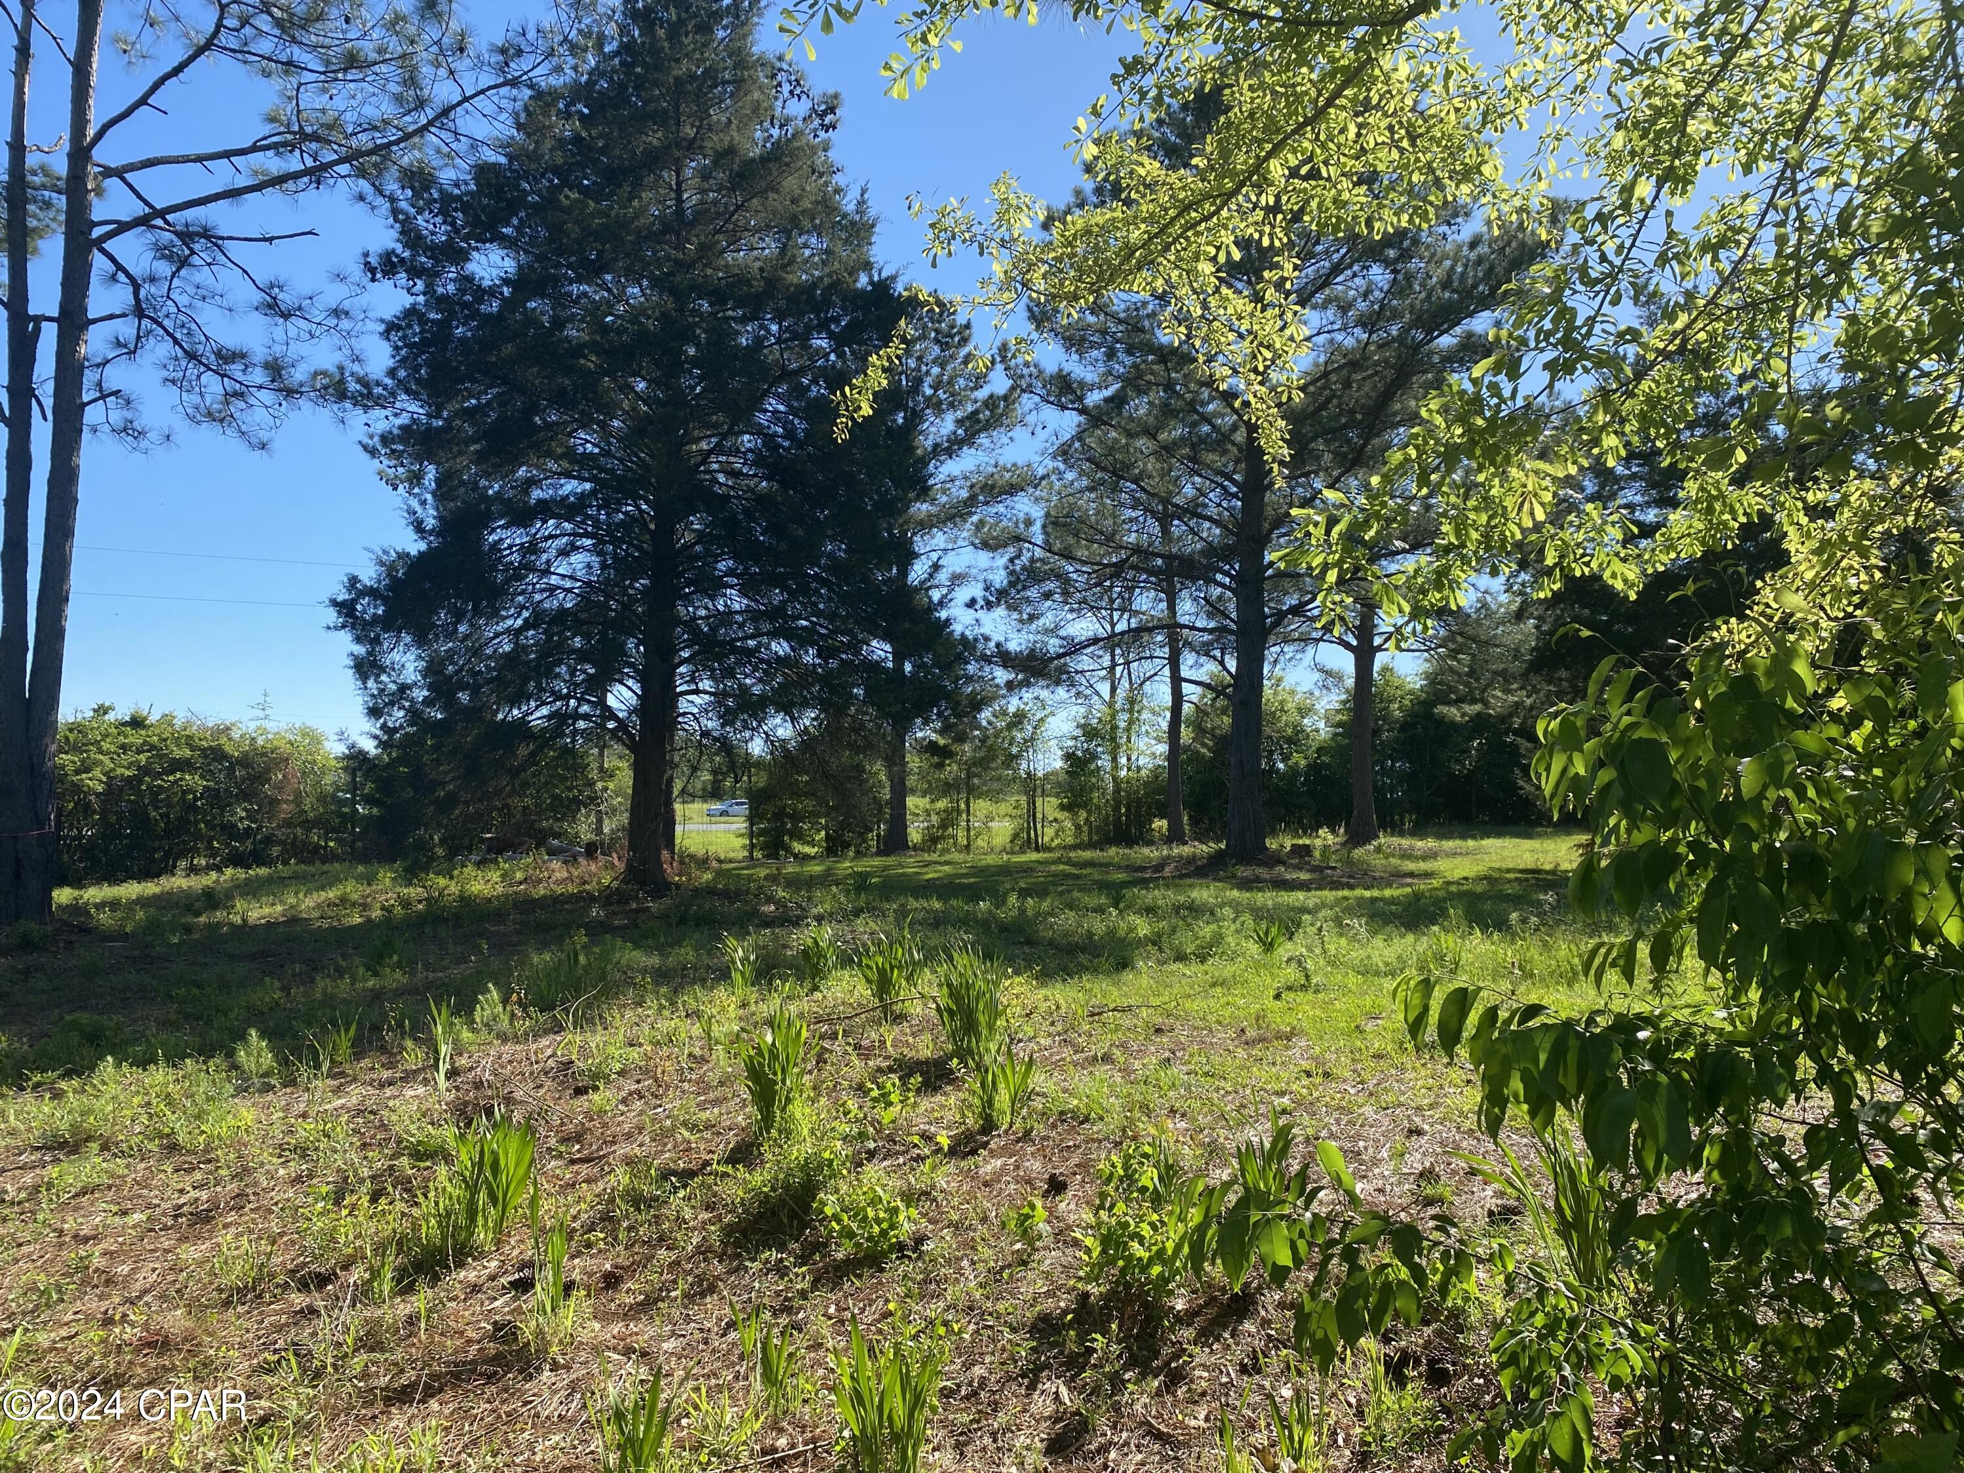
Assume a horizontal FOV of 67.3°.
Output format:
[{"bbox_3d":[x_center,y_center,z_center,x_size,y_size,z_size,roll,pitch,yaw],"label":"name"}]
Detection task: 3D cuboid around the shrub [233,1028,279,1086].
[{"bbox_3d":[-3.374,1.486,6.850,0.207,0.248,0.197,0,-2,0],"label":"shrub"}]

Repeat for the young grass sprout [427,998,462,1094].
[{"bbox_3d":[-2.634,1.518,7.223,0.173,0.449,0.155,0,-2,0],"label":"young grass sprout"}]

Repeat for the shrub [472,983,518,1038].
[{"bbox_3d":[-2.609,1.467,7.900,0.239,0.272,0.227,0,-2,0],"label":"shrub"}]

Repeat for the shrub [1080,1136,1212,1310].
[{"bbox_3d":[0.461,1.381,4.200,0.373,0.450,0.317,0,-2,0],"label":"shrub"}]

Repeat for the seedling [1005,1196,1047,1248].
[{"bbox_3d":[0.149,1.617,4.927,0.149,0.136,0.134,0,-2,0],"label":"seedling"}]

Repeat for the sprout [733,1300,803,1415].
[{"bbox_3d":[-0.526,1.529,3.630,0.173,0.249,0.147,0,-2,0],"label":"sprout"}]

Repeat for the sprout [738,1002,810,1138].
[{"bbox_3d":[-0.849,1.354,6.000,0.285,0.517,0.256,0,-2,0],"label":"sprout"}]

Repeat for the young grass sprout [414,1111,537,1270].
[{"bbox_3d":[-1.547,1.385,4.500,0.363,0.434,0.309,0,-2,0],"label":"young grass sprout"}]

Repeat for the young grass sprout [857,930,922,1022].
[{"bbox_3d":[-0.592,1.542,9.502,0.425,0.584,0.382,0,-2,0],"label":"young grass sprout"}]

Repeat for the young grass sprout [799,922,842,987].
[{"bbox_3d":[-1.219,1.636,11.118,0.324,0.476,0.307,0,-2,0],"label":"young grass sprout"}]

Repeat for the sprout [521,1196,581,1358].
[{"bbox_3d":[-1.123,1.410,3.850,0.148,0.381,0.133,0,-2,0],"label":"sprout"}]

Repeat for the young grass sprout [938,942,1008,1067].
[{"bbox_3d":[-0.054,1.355,7.400,0.351,0.582,0.333,0,-2,0],"label":"young grass sprout"}]

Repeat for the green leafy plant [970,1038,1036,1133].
[{"bbox_3d":[0.082,1.432,6.050,0.262,0.359,0.223,0,-2,0],"label":"green leafy plant"}]

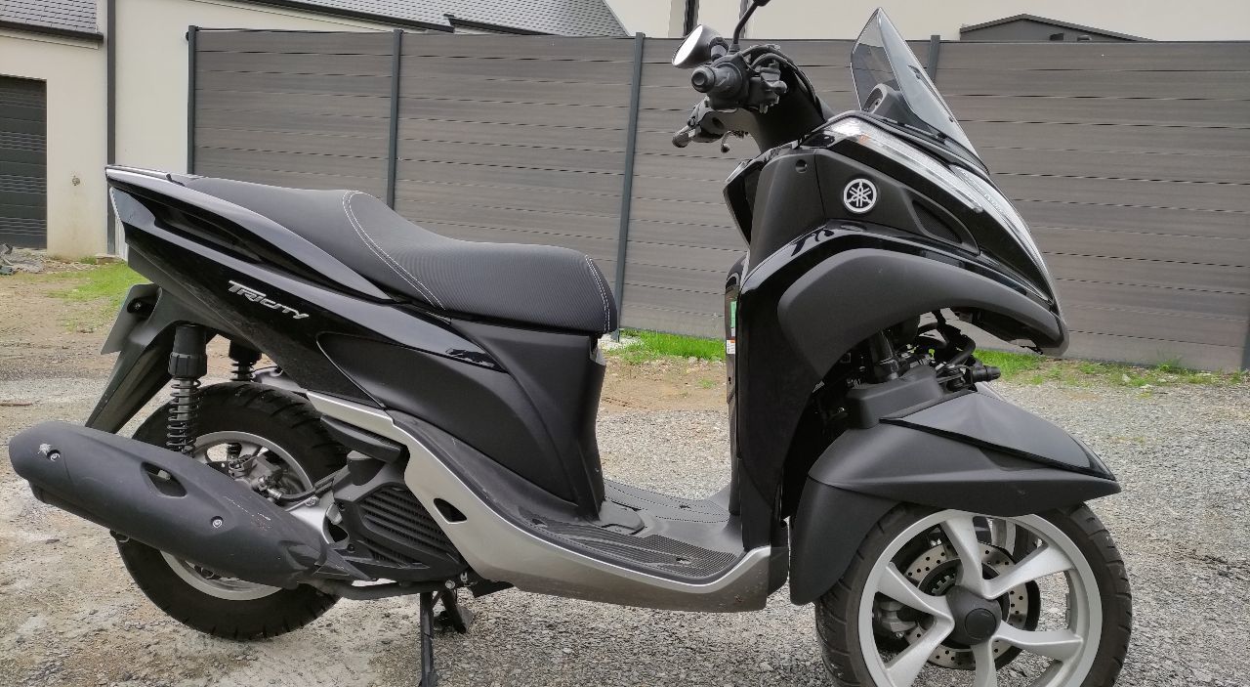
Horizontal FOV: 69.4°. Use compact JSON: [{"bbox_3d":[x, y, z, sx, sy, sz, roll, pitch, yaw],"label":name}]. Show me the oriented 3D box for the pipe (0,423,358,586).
[{"bbox_3d":[-0.769,0.276,1.581,0.610,0.165,0.135,21,6,2],"label":"pipe"}]

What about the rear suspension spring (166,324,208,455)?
[{"bbox_3d":[-0.783,0.096,1.613,0.070,0.260,0.070,4,5,4],"label":"rear suspension spring"}]

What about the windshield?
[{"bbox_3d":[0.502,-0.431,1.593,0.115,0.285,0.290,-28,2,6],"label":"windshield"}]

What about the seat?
[{"bbox_3d":[-0.426,-0.169,1.685,0.850,0.235,0.310,4,5,4],"label":"seat"}]

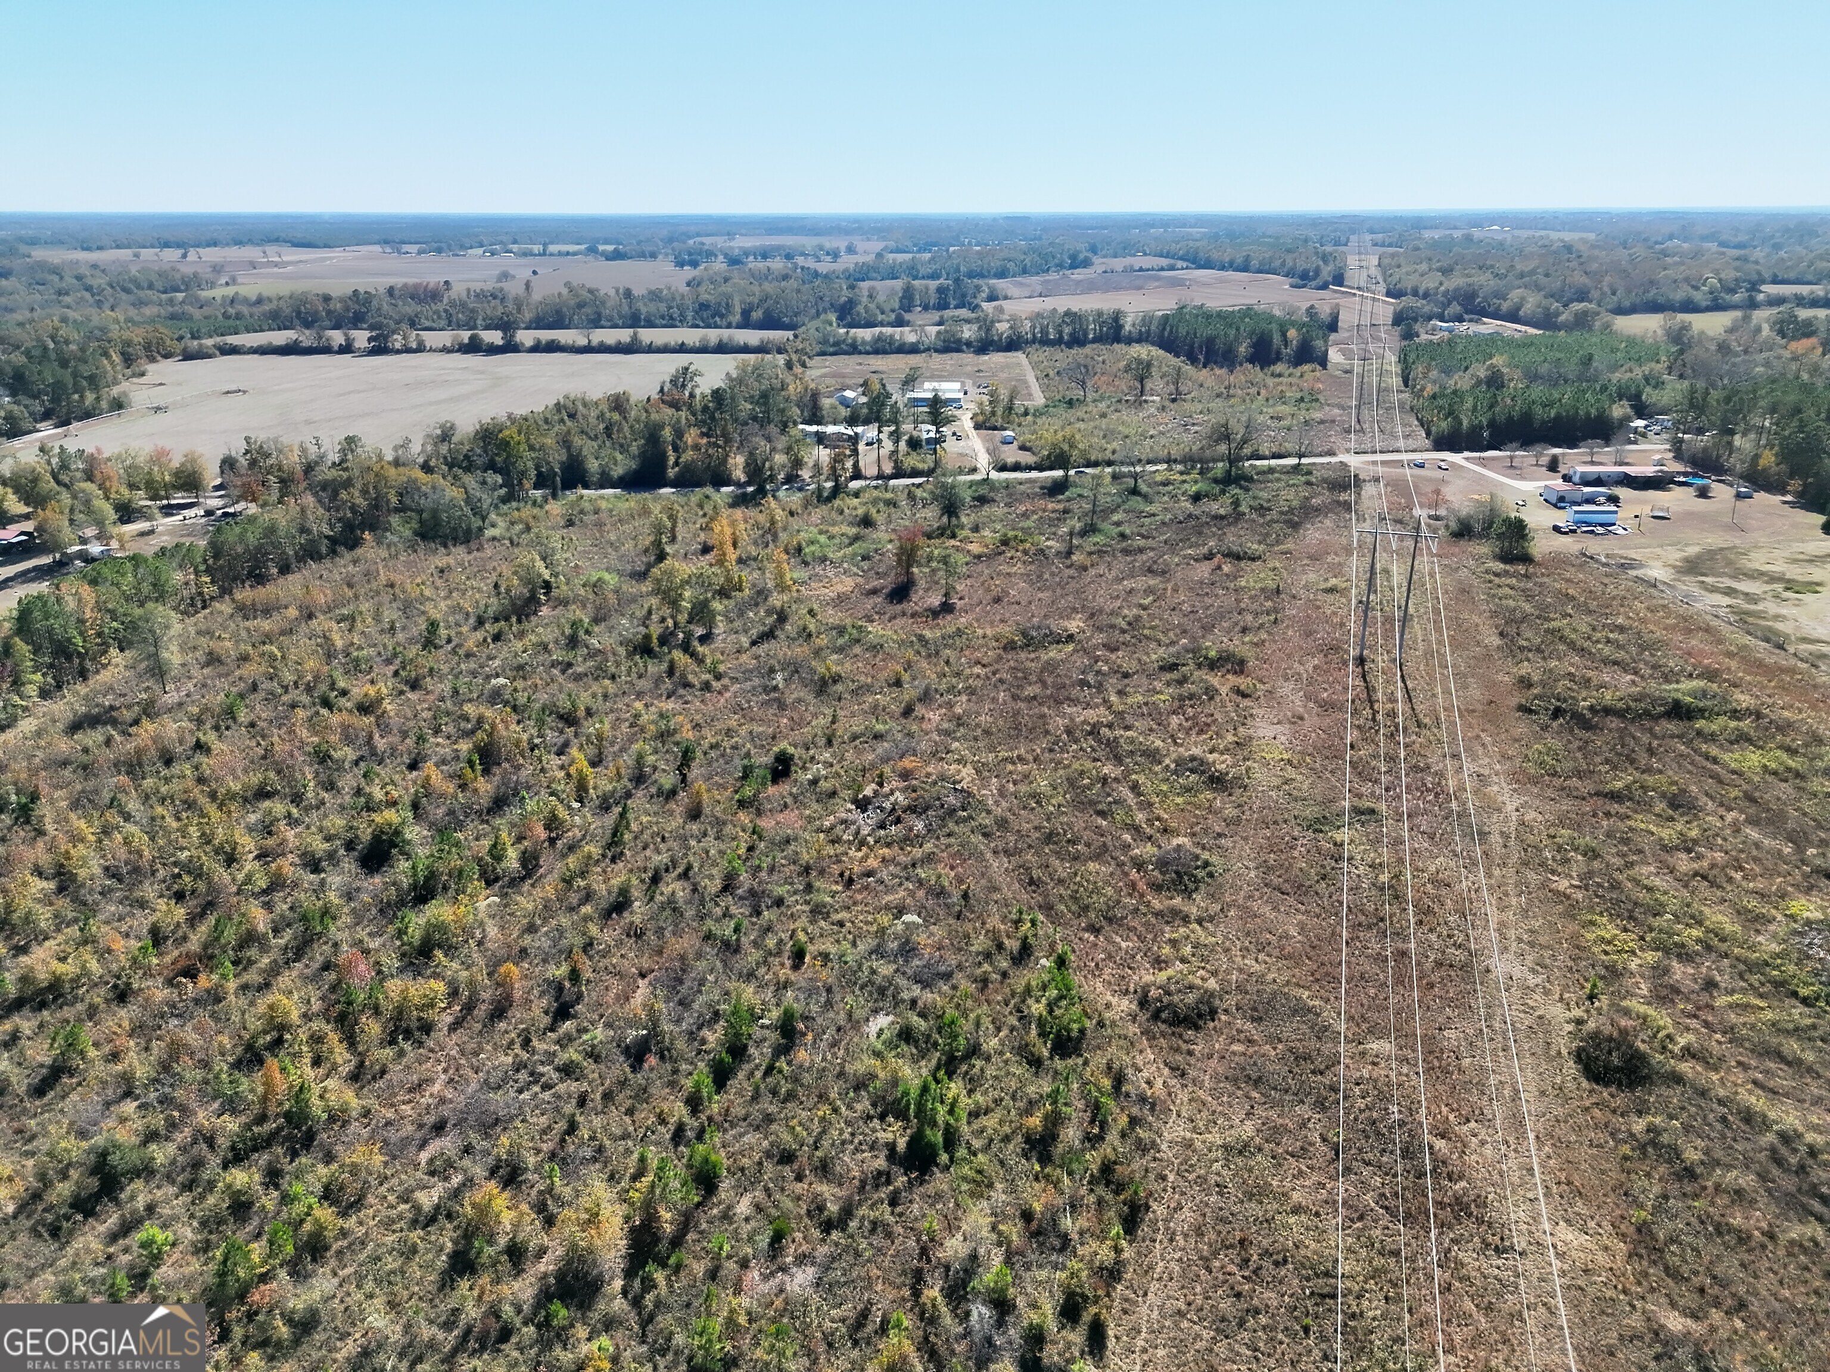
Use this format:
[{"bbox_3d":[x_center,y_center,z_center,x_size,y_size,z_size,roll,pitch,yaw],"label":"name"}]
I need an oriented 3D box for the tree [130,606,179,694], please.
[{"bbox_3d":[-116.982,-5.531,195.525,6.334,14.215,6.334,0,21,0],"label":"tree"}]

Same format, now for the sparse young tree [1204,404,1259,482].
[{"bbox_3d":[85.802,-65.660,343.888,14.306,21.056,14.306,0,21,0],"label":"sparse young tree"}]

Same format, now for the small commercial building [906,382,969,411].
[{"bbox_3d":[7.925,-111.023,484.147,20.700,6.800,19.000,0,21,0],"label":"small commercial building"}]

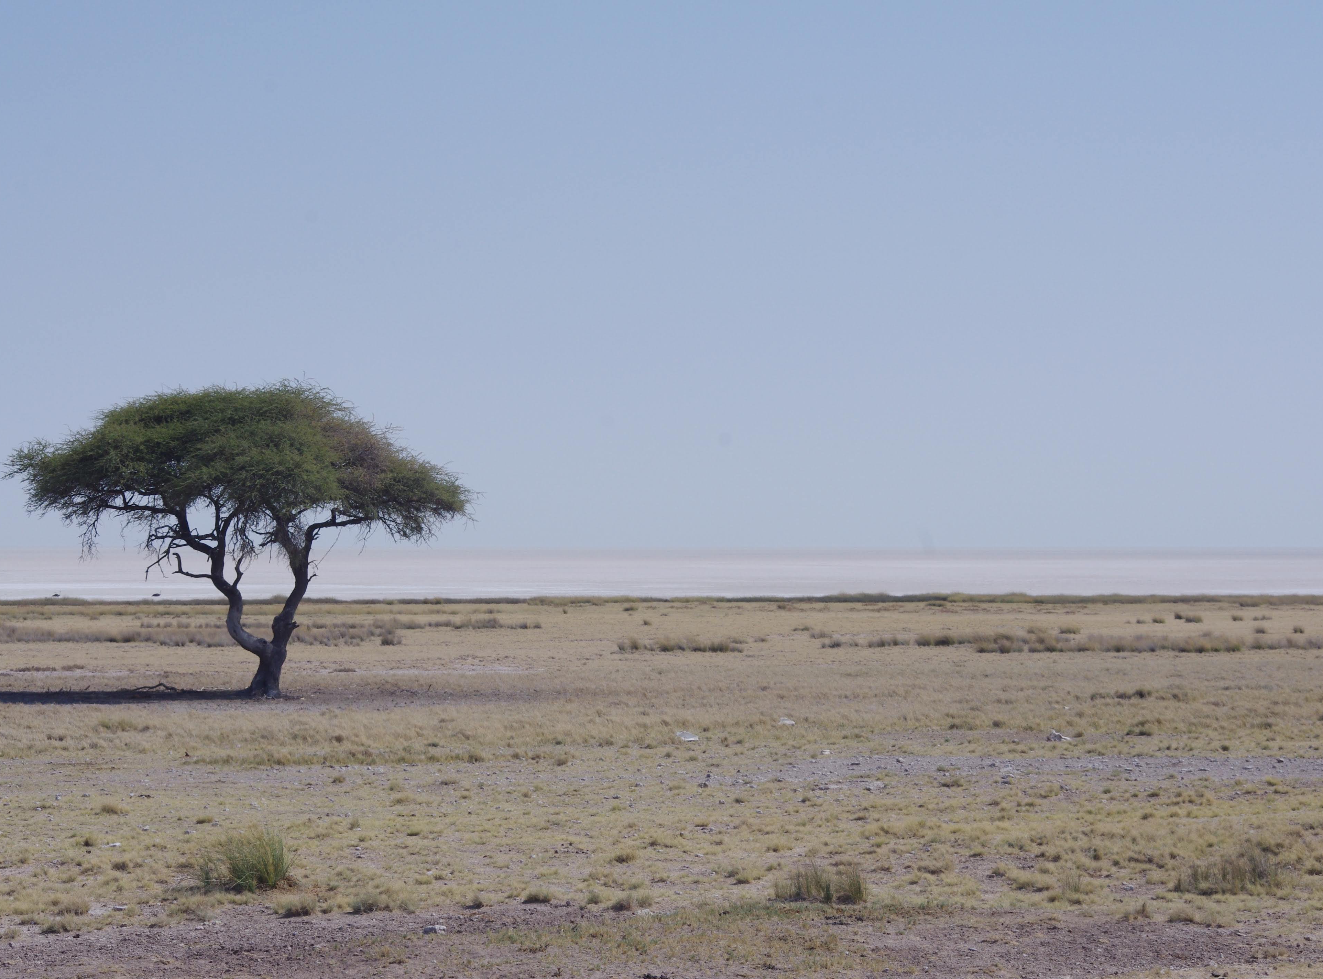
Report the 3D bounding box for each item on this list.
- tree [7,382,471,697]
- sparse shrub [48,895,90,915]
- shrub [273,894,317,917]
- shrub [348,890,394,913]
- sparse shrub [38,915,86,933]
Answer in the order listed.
[{"bbox_3d":[-7.382,0.875,75.000,8.106,5.491,7.400,0,-1,0],"label":"tree"},{"bbox_3d":[-4.023,2.822,29.152,0.281,0.118,0.253,0,-1,0],"label":"sparse shrub"},{"bbox_3d":[-2.478,2.810,29.059,0.288,0.140,0.260,0,-1,0],"label":"shrub"},{"bbox_3d":[-1.983,2.813,29.341,0.307,0.141,0.276,0,-1,0],"label":"shrub"},{"bbox_3d":[-3.871,2.807,27.727,0.312,0.102,0.281,0,-1,0],"label":"sparse shrub"}]

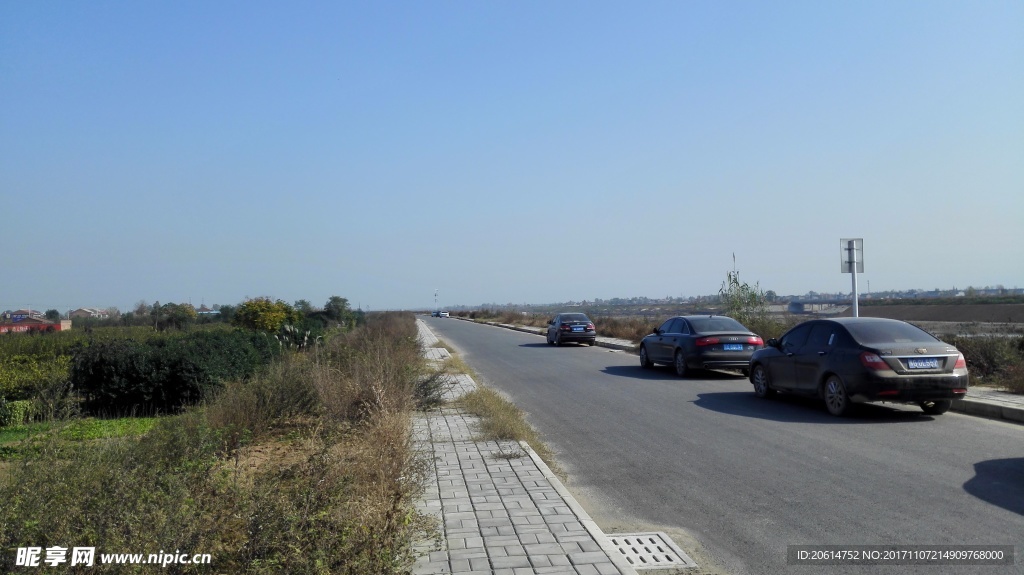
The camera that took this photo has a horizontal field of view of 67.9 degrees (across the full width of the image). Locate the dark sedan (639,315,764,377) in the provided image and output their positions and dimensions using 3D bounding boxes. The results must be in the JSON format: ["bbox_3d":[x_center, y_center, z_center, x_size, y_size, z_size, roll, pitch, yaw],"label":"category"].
[{"bbox_3d":[4.890,1.520,20.300,1.874,1.455,5.000,-1,-2,-7],"label":"dark sedan"}]

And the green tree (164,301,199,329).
[{"bbox_3d":[-39.262,3.744,90.000,4.300,3.934,4.100,-1,-2,0],"label":"green tree"}]

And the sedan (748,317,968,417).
[{"bbox_3d":[5.680,1.298,13.120,1.790,1.470,4.630,-1,-2,-6],"label":"sedan"}]

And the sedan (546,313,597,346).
[{"bbox_3d":[2.800,1.975,35.900,1.770,1.475,4.600,-1,-2,-4],"label":"sedan"}]

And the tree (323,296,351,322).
[{"bbox_3d":[-18.014,2.959,78.000,3.000,4.070,2.900,-1,-2,0],"label":"tree"}]

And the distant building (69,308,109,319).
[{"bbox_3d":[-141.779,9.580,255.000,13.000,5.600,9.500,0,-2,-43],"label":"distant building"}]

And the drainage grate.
[{"bbox_3d":[0.985,1.880,5.420,0.460,0.050,0.760,-1,-2,-7],"label":"drainage grate"}]

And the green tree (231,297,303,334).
[{"bbox_3d":[-20.999,2.828,65.000,5.700,4.116,5.400,-1,-2,0],"label":"green tree"}]

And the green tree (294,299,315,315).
[{"bbox_3d":[-25.941,3.442,95.000,2.600,4.135,2.500,-1,-2,0],"label":"green tree"}]

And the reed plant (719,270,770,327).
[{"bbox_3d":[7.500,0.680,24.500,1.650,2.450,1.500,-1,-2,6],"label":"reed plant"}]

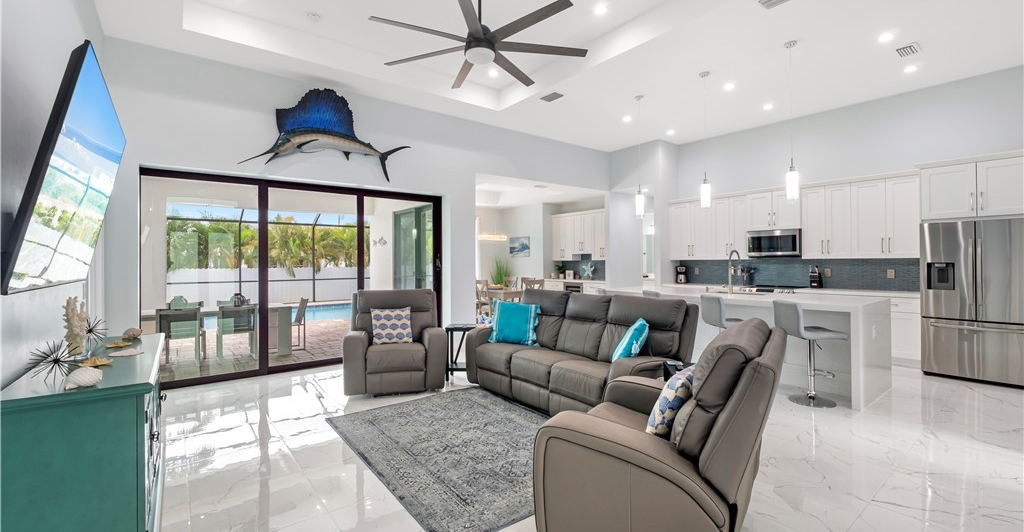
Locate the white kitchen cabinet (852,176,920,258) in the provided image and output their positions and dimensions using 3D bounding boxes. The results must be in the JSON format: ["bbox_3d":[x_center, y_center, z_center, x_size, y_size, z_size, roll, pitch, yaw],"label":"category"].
[{"bbox_3d":[5.090,-0.628,5.587,0.345,1.055,0.745,-1,1,-38],"label":"white kitchen cabinet"}]

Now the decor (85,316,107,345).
[{"bbox_3d":[-2.359,0.384,2.300,0.160,0.145,0.160,-1,1,-37],"label":"decor"}]

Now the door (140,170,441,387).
[{"bbox_3d":[-2.537,0.131,5.465,3.500,2.390,0.120,-1,1,-37],"label":"door"}]

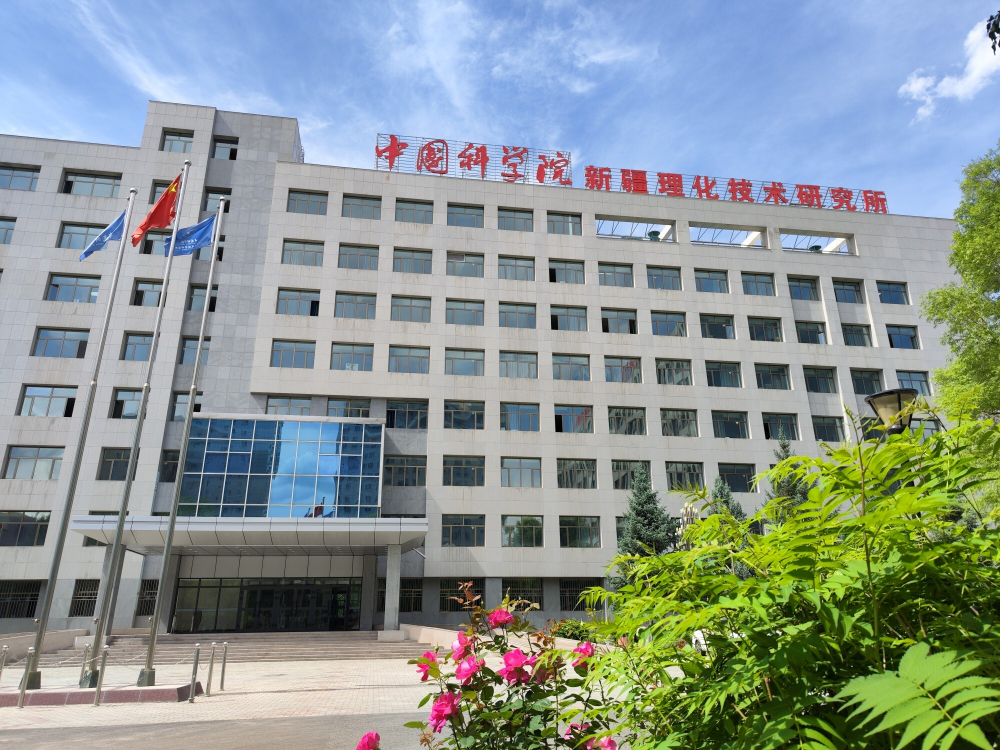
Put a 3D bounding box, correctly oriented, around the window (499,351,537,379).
[{"bbox_3d":[1.242,-0.568,46.149,2.595,1.895,0.200,3,-21,-9],"label":"window"}]

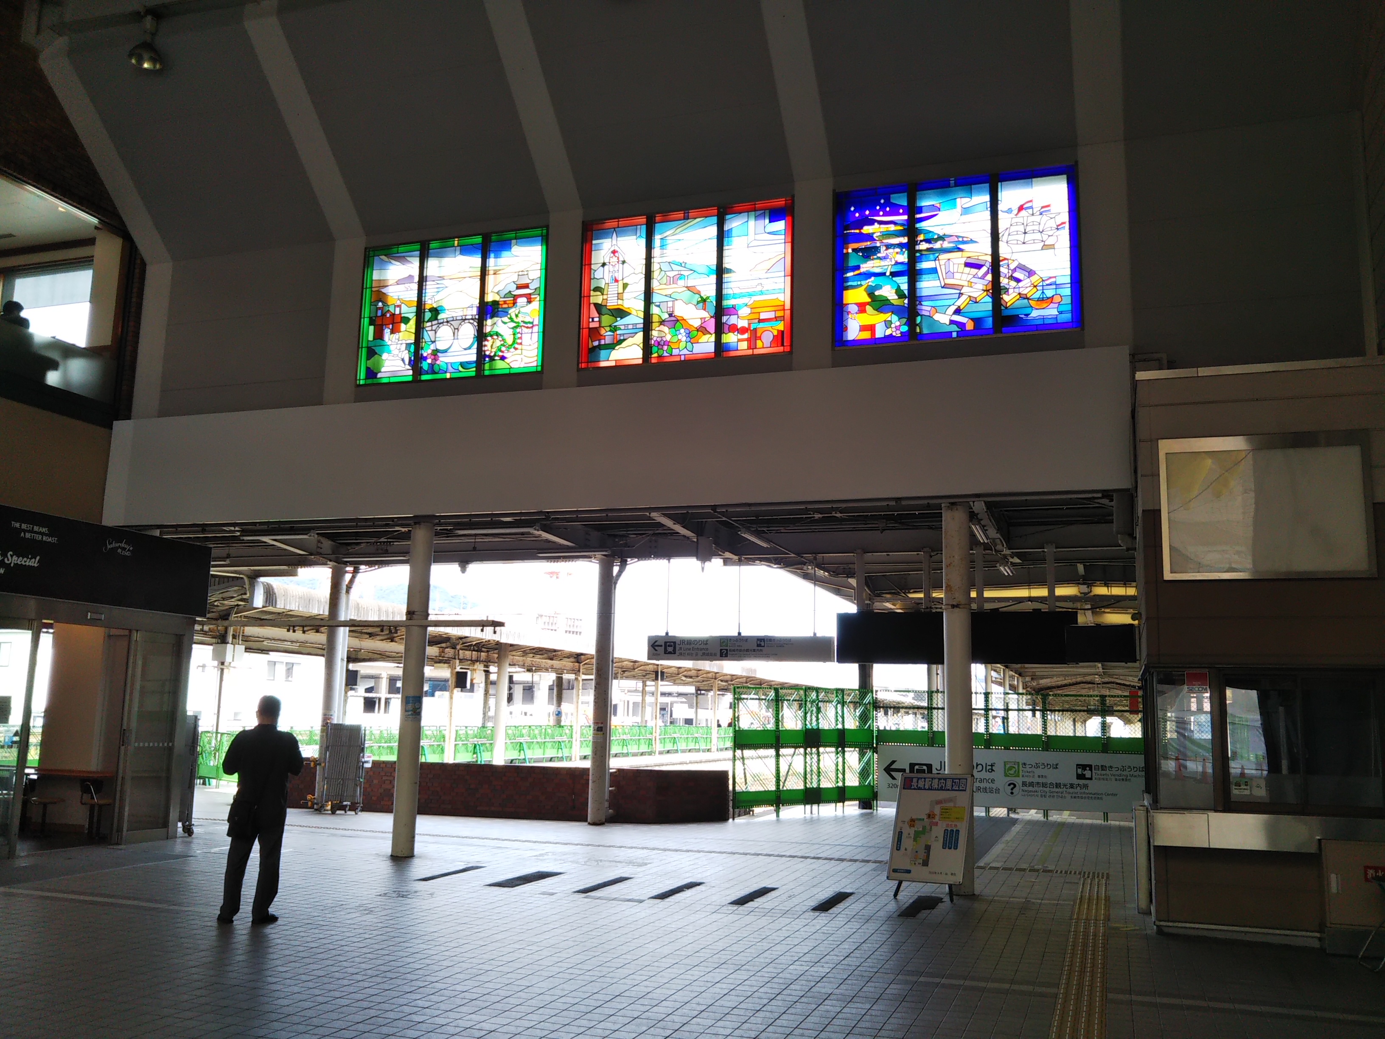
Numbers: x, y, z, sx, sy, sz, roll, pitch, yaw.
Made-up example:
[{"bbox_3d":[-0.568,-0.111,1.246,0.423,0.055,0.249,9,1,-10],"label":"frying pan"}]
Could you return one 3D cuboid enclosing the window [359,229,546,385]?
[{"bbox_3d":[-3.063,-2.695,15.240,2.637,1.883,0.100,-2,-10,19],"label":"window"}]

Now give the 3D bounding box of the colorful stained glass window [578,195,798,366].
[{"bbox_3d":[-0.101,-2.783,14.247,2.653,1.885,0.100,-2,-10,19],"label":"colorful stained glass window"}]

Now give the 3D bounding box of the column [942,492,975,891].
[{"bbox_3d":[2.717,1.760,12.257,0.268,3.910,0.268,-2,-10,19],"label":"column"}]

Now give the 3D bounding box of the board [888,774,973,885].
[{"bbox_3d":[2.305,3.048,11.624,0.780,1.150,0.550,-3,-10,26],"label":"board"}]

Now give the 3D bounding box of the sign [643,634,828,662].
[{"bbox_3d":[0.723,1.976,18.290,2.940,0.385,0.180,-2,-10,19],"label":"sign"}]

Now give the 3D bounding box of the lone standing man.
[{"bbox_3d":[-3.436,2.304,9.668,0.580,1.750,0.380,2,-9,-7],"label":"lone standing man"}]

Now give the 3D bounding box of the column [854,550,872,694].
[{"bbox_3d":[3.301,3.135,22.907,0.270,4.600,0.270,-2,-10,19],"label":"column"}]

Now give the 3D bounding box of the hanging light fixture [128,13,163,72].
[{"bbox_3d":[-6.578,-5.738,14.434,0.370,0.680,0.370,-2,-10,19],"label":"hanging light fixture"}]

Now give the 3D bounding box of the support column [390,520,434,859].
[{"bbox_3d":[-3.321,1.953,14.279,0.268,3.910,0.268,-2,-10,19],"label":"support column"}]

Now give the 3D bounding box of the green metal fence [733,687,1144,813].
[{"bbox_3d":[4.208,3.937,20.047,6.390,2.150,3.000,-2,-10,19],"label":"green metal fence"}]

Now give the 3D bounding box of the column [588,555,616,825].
[{"bbox_3d":[-1.402,2.622,18.908,0.285,4.140,0.270,-2,-10,19],"label":"column"}]

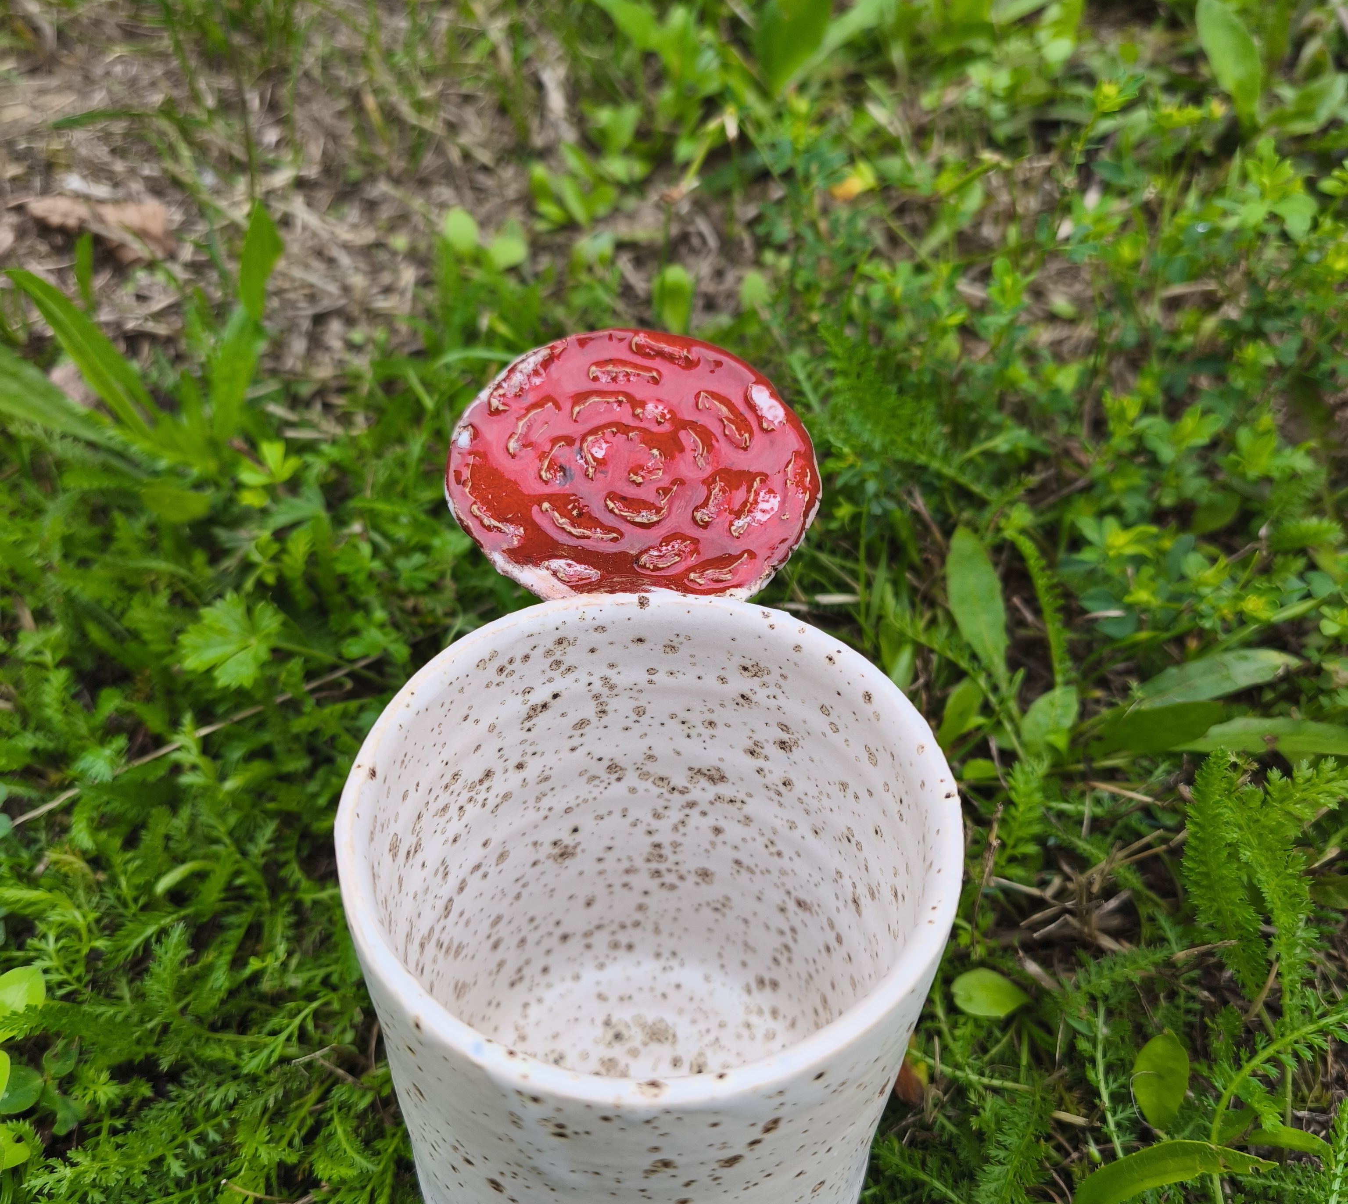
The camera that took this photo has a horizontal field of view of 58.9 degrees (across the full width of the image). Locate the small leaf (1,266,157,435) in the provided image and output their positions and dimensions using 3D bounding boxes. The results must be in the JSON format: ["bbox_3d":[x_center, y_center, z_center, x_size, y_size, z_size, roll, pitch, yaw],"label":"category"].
[{"bbox_3d":[-0.174,-0.074,0.350,0.013,0.009,0.076,-39,76,-22],"label":"small leaf"}]

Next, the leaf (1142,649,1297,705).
[{"bbox_3d":[0.136,0.019,0.298,0.045,0.005,0.013,-11,52,-11],"label":"leaf"}]

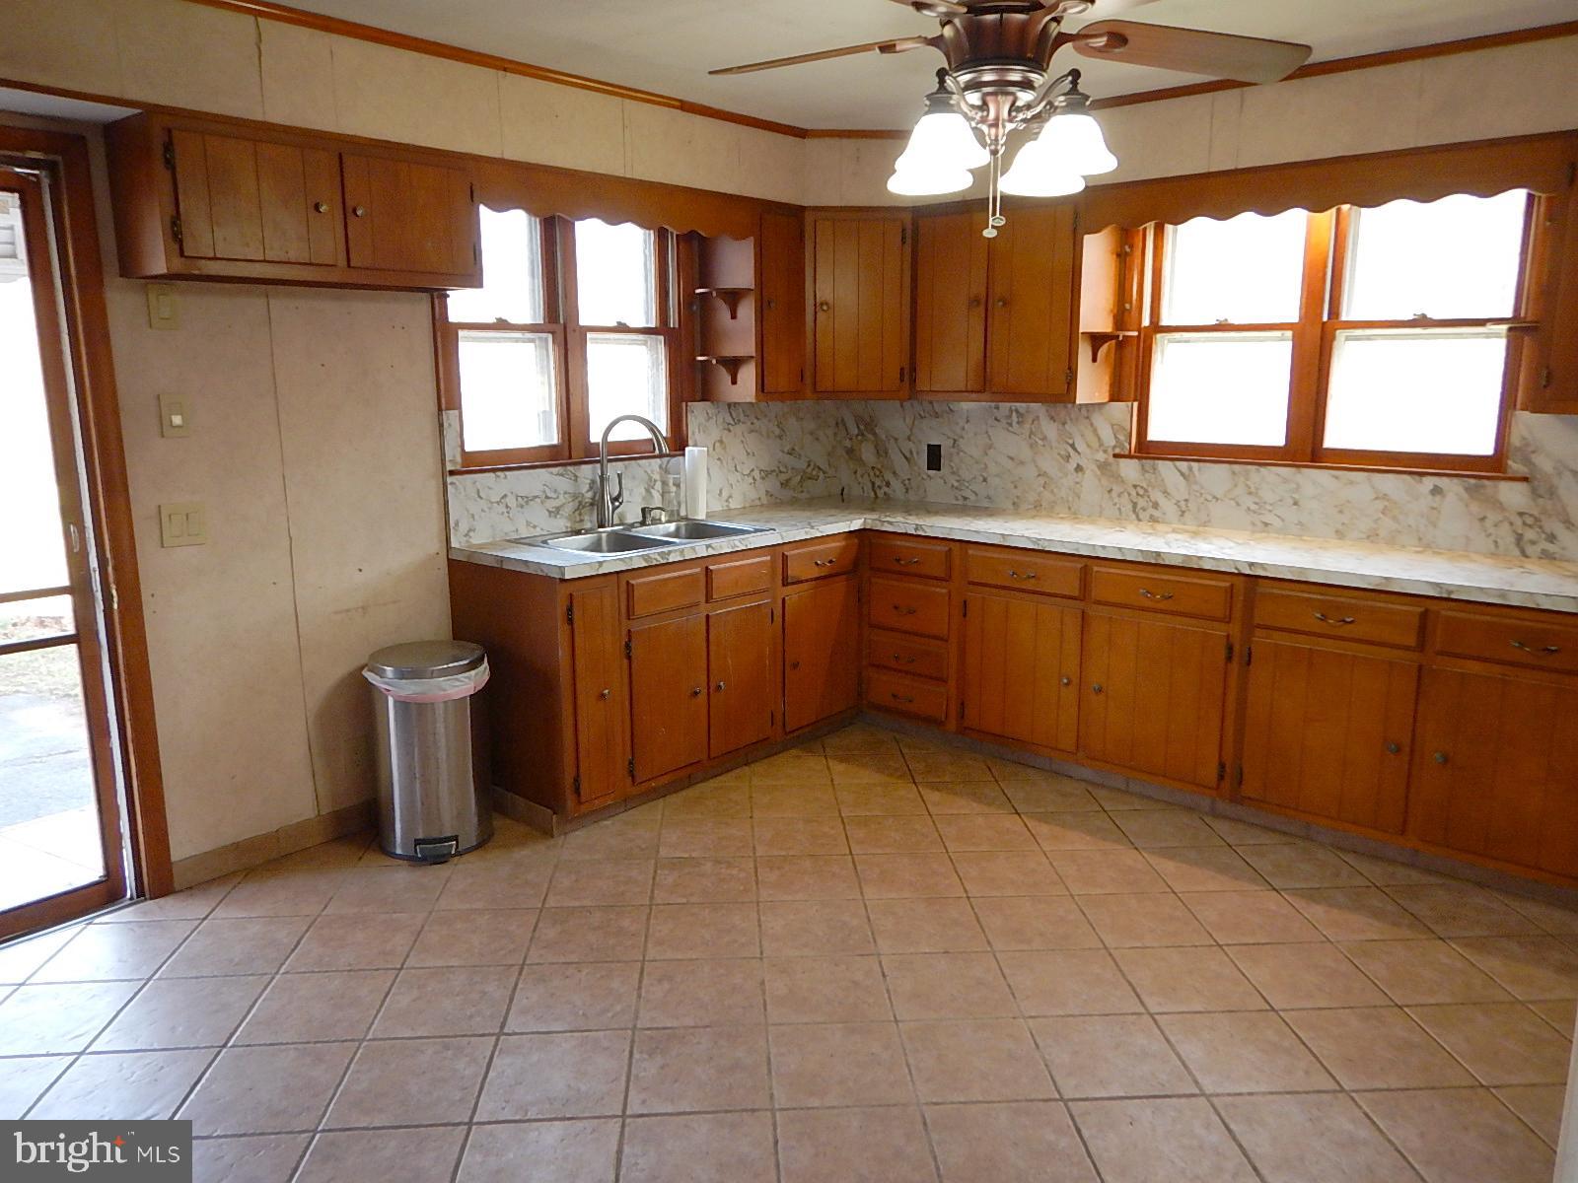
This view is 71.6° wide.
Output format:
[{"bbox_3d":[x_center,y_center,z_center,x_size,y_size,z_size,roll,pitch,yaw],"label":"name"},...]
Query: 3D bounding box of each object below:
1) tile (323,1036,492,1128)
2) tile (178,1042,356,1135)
[{"bbox_3d":[-0.813,1.064,2.379,0.303,0.010,0.303,-1,11,-3],"label":"tile"},{"bbox_3d":[-1.118,1.069,2.351,0.302,0.010,0.302,-1,11,-3],"label":"tile"}]

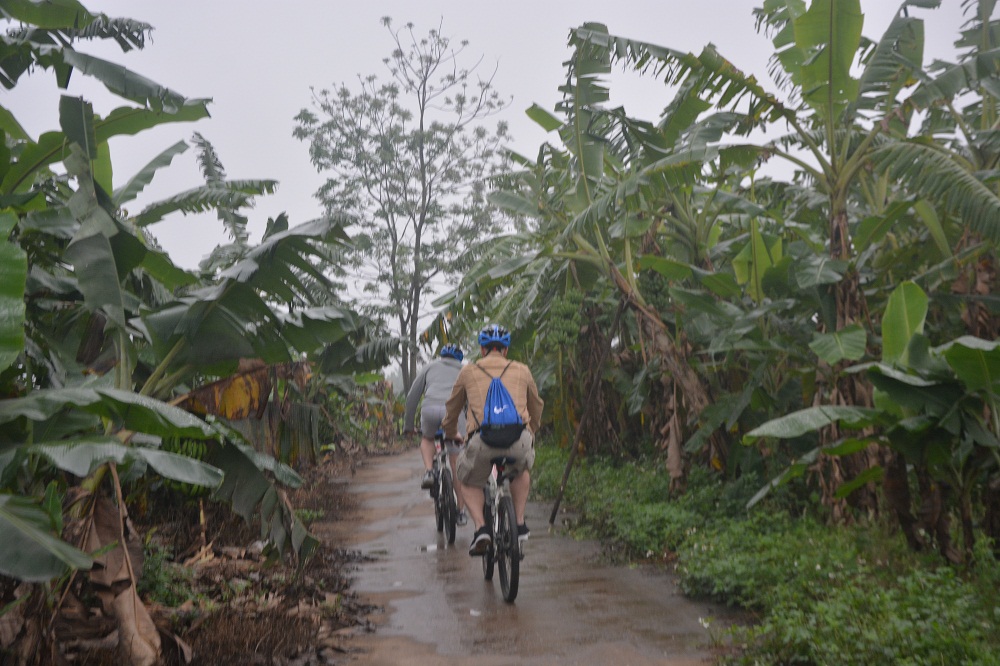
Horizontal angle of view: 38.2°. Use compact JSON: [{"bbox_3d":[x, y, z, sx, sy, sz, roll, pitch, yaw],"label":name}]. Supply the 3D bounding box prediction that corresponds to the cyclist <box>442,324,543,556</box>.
[{"bbox_3d":[-0.050,0.715,9.550,0.660,1.530,0.870,0,-2,-8],"label":"cyclist"}]

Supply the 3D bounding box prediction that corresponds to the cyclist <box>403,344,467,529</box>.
[{"bbox_3d":[-0.575,0.912,13.100,0.640,1.640,0.920,0,-2,-8],"label":"cyclist"}]

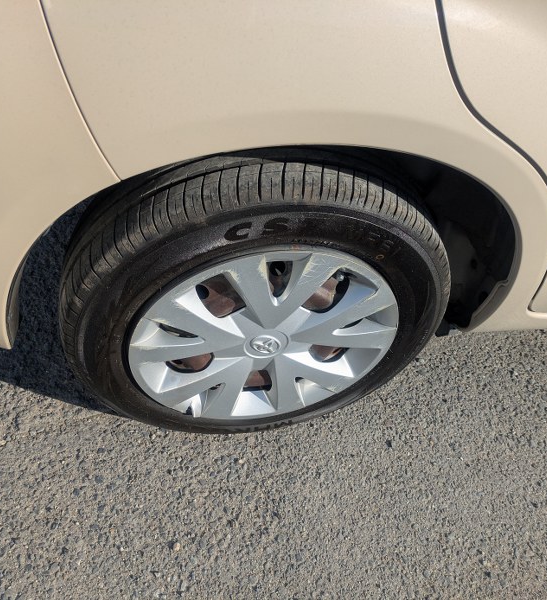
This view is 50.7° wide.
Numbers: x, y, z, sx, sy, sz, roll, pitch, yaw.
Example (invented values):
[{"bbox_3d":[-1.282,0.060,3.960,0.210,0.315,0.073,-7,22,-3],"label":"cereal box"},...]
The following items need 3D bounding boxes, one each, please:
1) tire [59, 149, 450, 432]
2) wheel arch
[{"bbox_3d":[-0.025,0.005,0.897,0.574,0.572,0.174,-4,49,-13],"label":"tire"},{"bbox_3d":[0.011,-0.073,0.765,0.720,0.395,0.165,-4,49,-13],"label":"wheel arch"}]

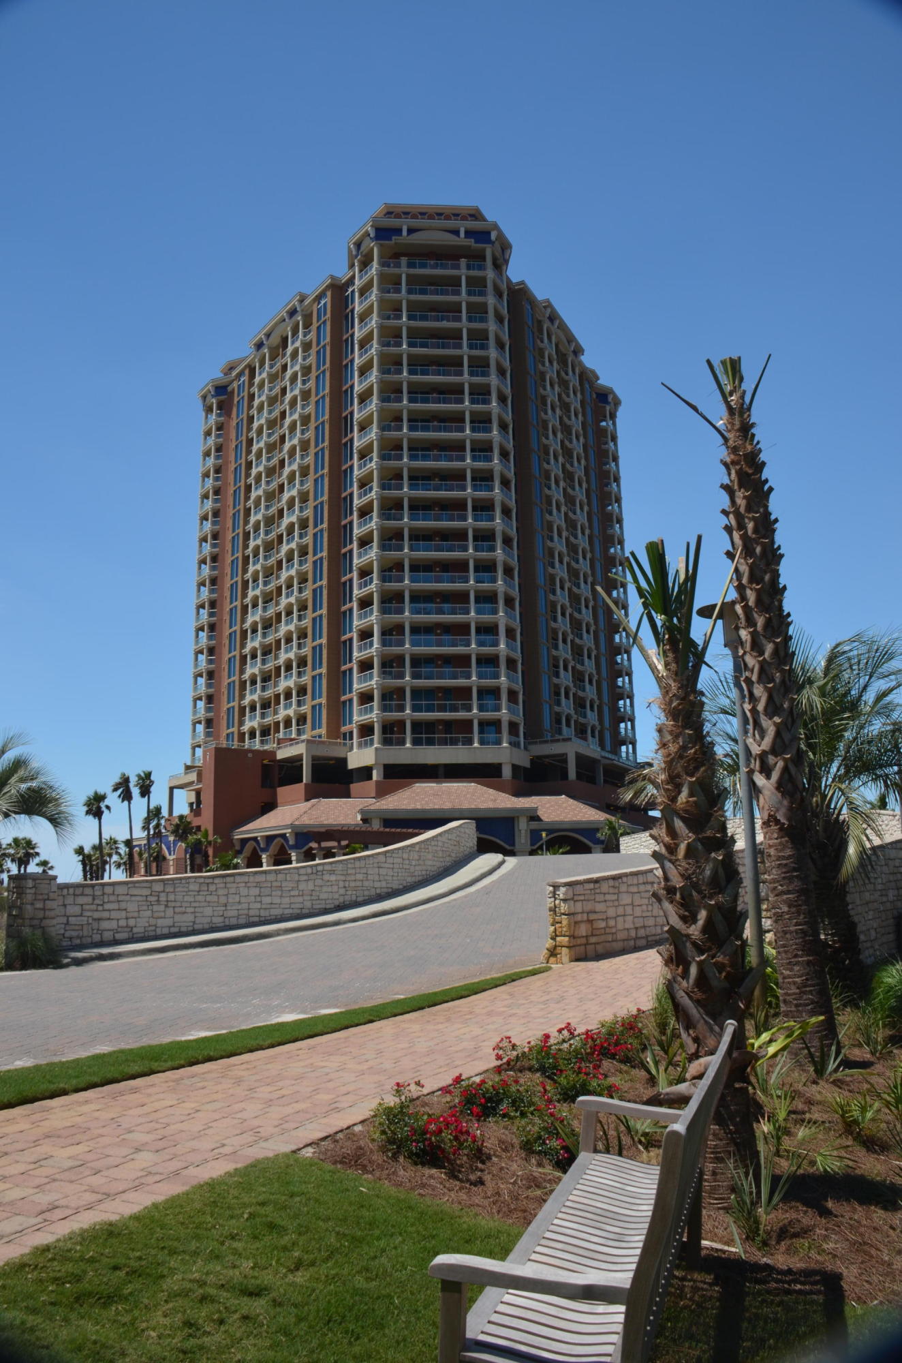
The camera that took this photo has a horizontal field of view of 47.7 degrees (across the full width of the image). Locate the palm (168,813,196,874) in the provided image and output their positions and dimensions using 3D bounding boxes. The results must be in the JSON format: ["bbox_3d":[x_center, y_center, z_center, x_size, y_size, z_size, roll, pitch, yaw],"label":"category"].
[{"bbox_3d":[-23.624,15.324,89.108,2.520,7.480,2.520,-1,-14,0],"label":"palm"}]

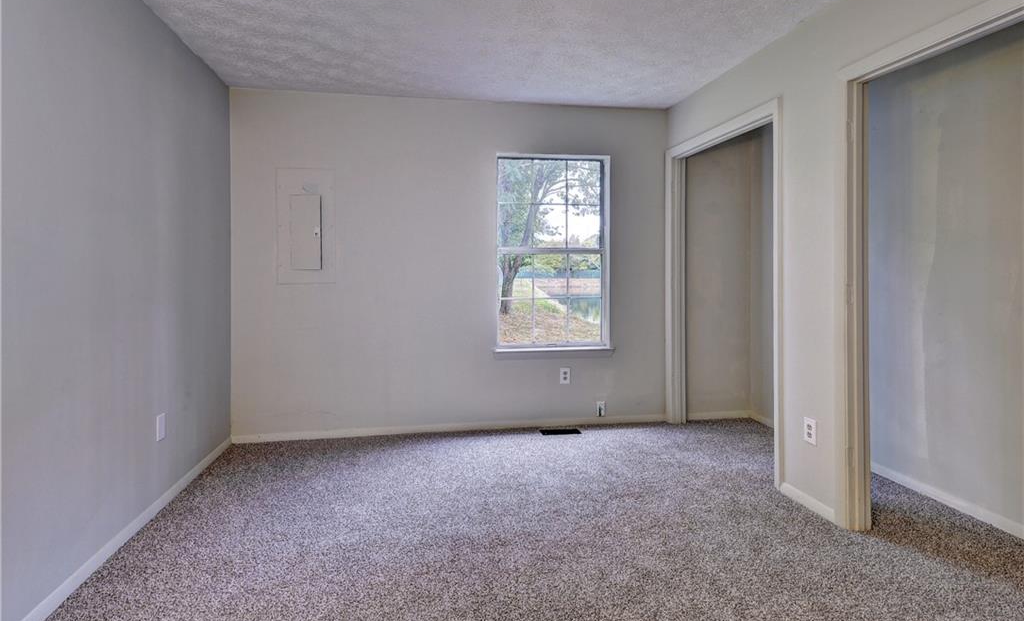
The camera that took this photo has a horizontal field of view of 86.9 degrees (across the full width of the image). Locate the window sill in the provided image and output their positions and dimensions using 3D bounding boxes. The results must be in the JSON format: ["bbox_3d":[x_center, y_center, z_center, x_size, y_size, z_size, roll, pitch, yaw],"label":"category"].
[{"bbox_3d":[0.327,0.314,4.035,0.916,0.077,0.089,-1,3,-10],"label":"window sill"}]

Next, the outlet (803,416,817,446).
[{"bbox_3d":[1.458,0.591,2.651,0.012,0.120,0.079,-1,3,-10],"label":"outlet"}]

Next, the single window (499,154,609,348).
[{"bbox_3d":[0.313,-0.425,4.024,0.861,1.416,0.099,-1,3,-10],"label":"single window"}]

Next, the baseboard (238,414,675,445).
[{"bbox_3d":[-0.350,0.860,3.937,3.158,0.071,0.018,-1,3,-10],"label":"baseboard"}]

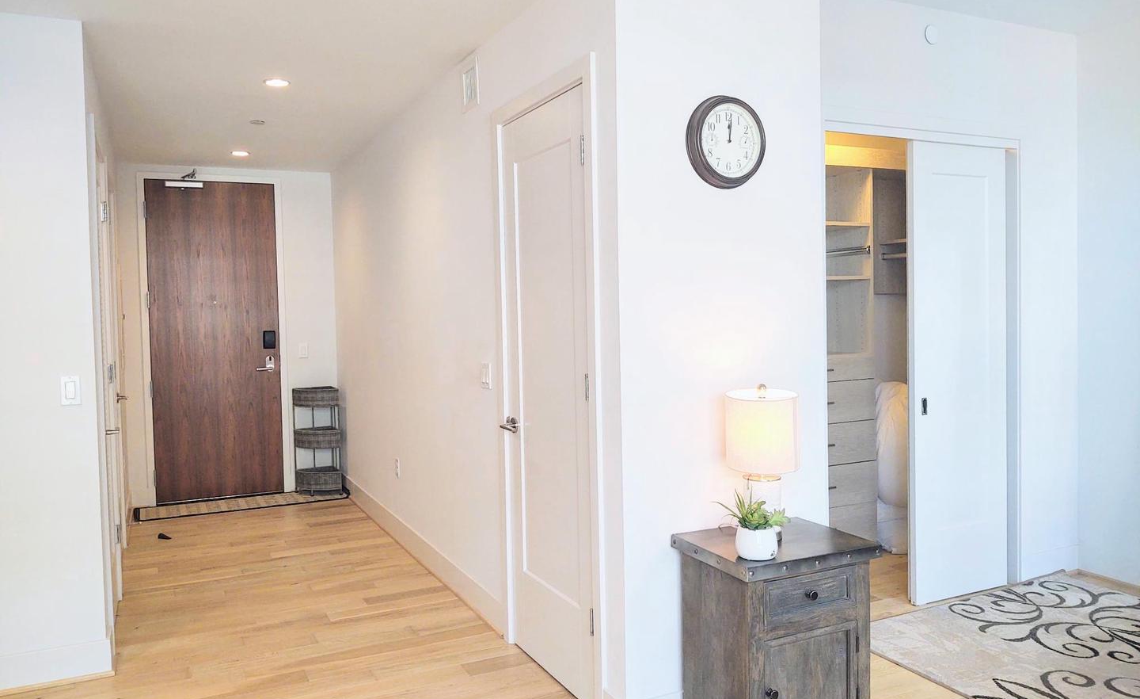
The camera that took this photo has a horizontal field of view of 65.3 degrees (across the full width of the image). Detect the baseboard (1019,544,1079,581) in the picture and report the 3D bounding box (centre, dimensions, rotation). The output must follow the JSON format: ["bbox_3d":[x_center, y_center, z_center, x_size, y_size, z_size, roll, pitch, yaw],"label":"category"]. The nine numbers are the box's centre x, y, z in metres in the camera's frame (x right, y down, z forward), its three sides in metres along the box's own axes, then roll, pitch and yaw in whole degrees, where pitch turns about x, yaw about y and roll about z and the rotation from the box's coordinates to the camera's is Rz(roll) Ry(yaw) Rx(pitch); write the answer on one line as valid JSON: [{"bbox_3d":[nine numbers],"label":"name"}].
[{"bbox_3d":[2.388,1.069,4.407,0.428,0.147,0.017,-2,2,-25],"label":"baseboard"}]

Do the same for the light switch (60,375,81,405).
[{"bbox_3d":[-1.909,0.155,3.398,0.071,0.116,0.012,-2,2,-25],"label":"light switch"}]

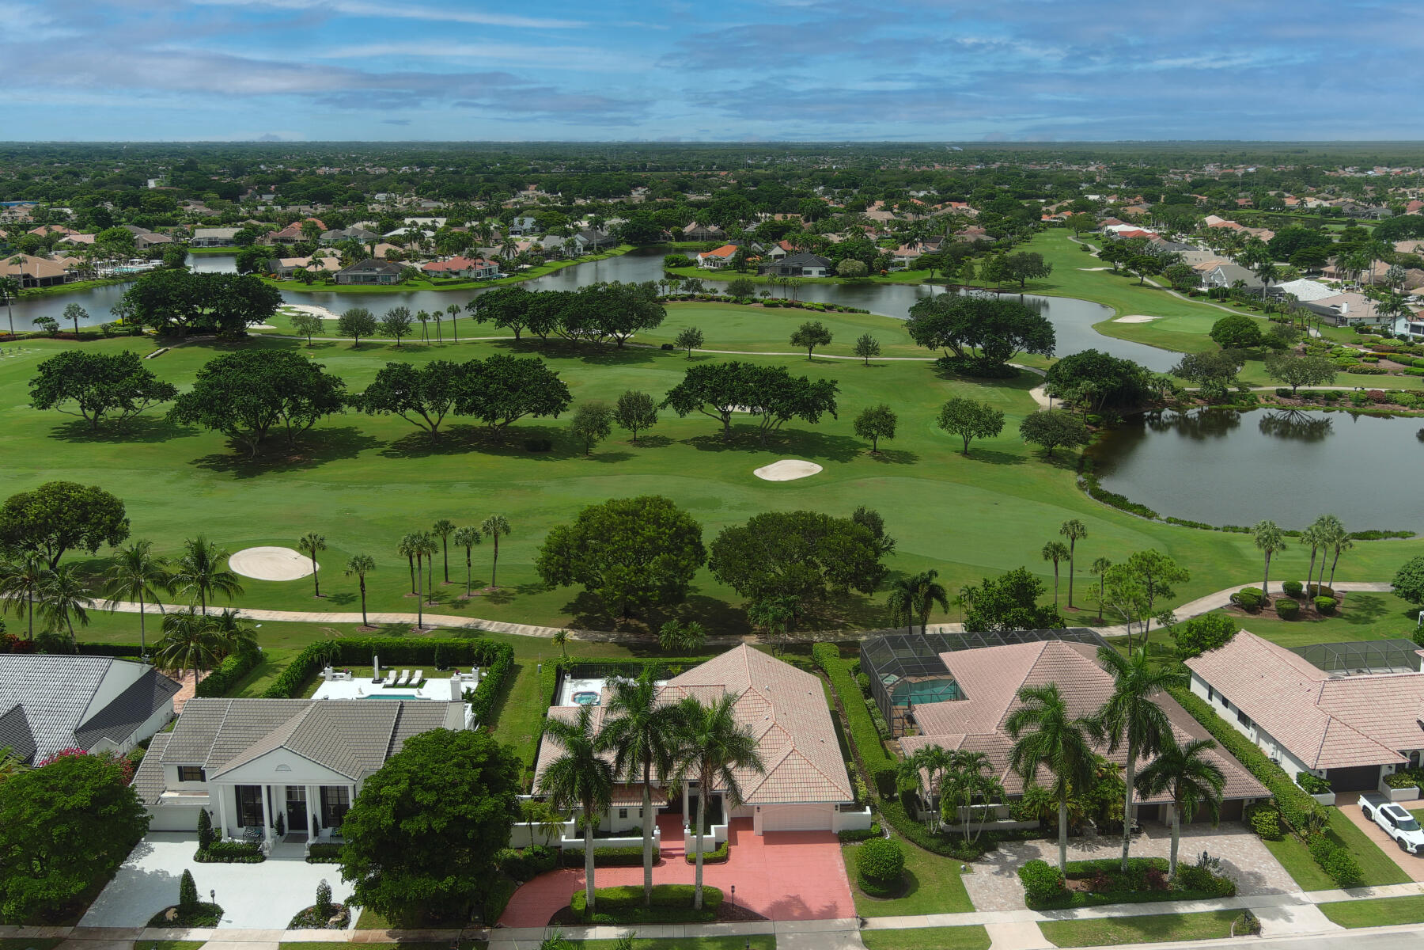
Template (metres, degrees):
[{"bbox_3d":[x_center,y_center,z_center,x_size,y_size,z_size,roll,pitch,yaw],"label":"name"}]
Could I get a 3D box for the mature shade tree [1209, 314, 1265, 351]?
[{"bbox_3d":[126.996,-34.988,278.739,12.220,8.390,12.220,0,16,0],"label":"mature shade tree"}]

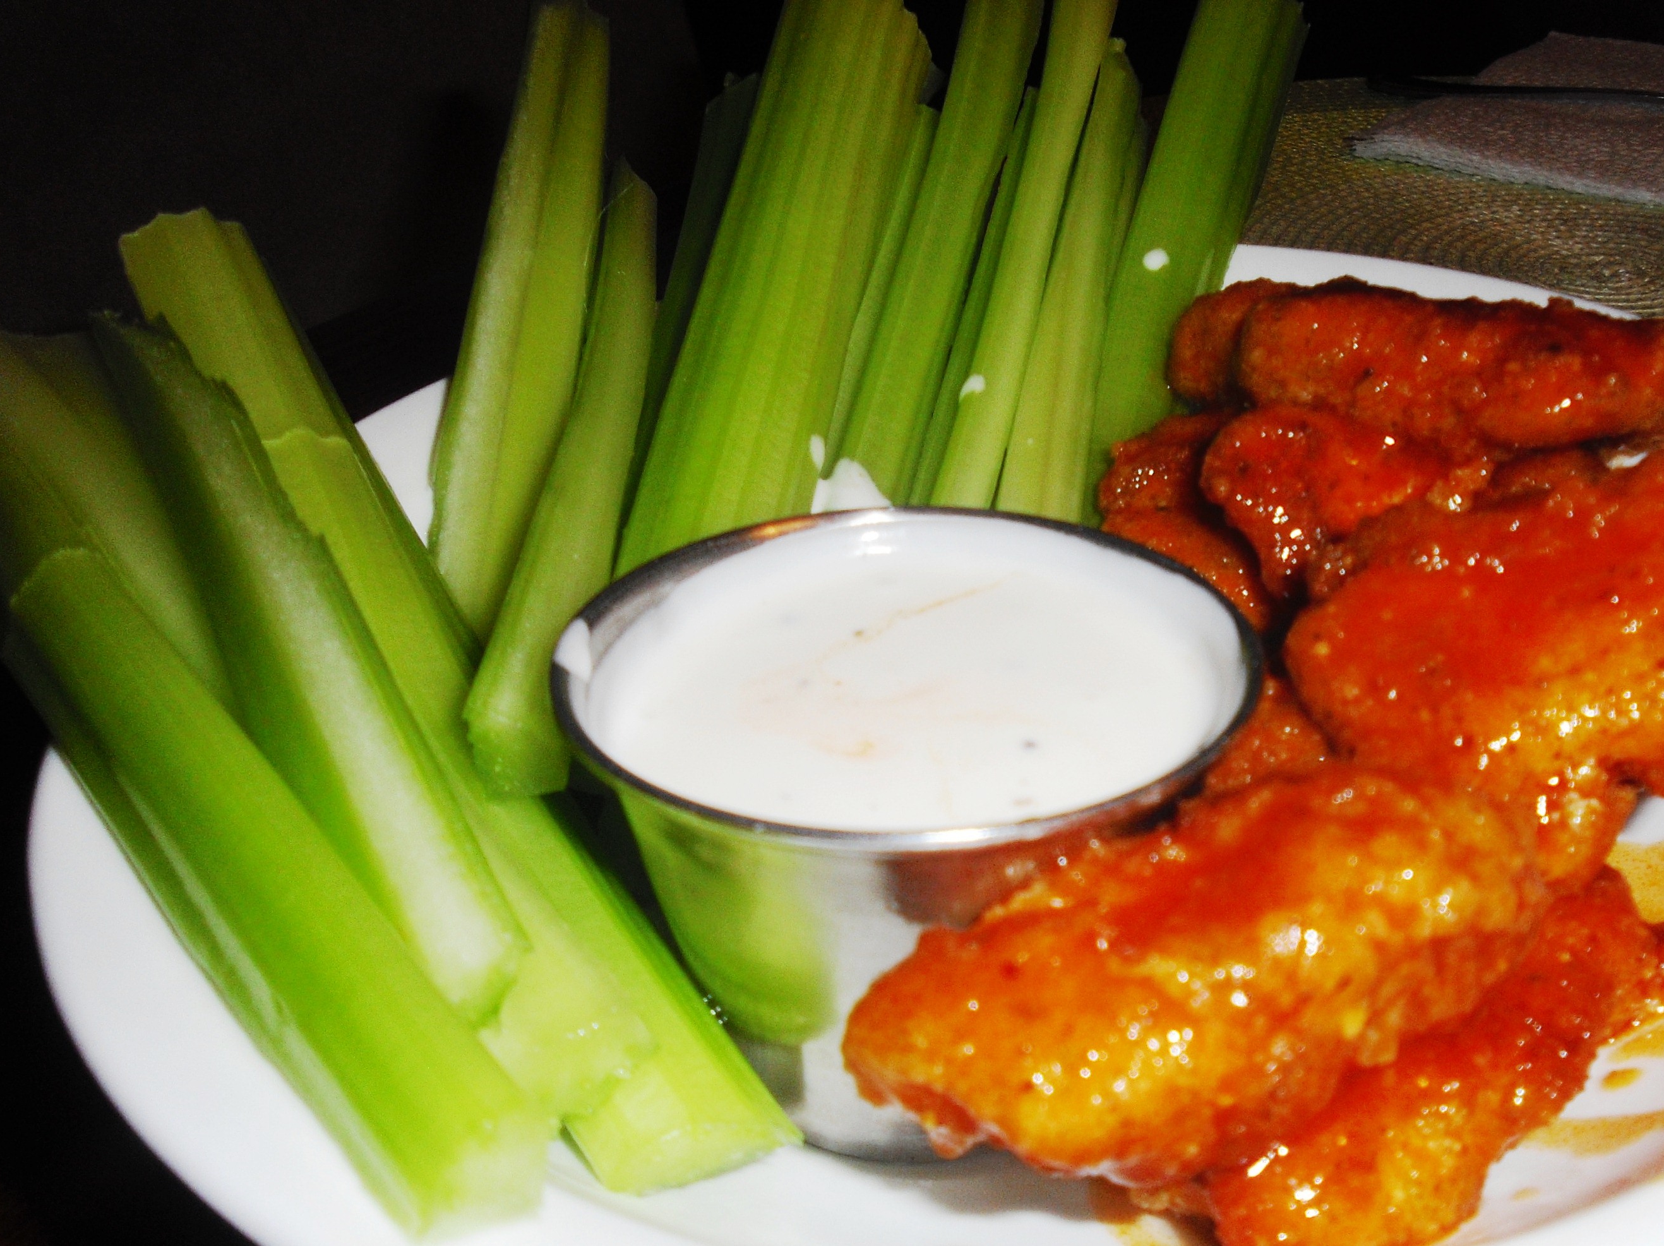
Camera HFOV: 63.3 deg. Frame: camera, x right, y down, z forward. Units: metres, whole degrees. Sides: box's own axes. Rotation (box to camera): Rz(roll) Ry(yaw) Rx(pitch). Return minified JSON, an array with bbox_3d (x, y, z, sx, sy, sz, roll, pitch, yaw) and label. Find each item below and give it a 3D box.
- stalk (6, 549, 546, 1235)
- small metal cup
[{"bbox_3d":[-0.064,0.024,0.145,0.099,0.011,0.013,38,30,31],"label":"stalk"},{"bbox_3d":[0.007,0.022,0.133,0.062,0.045,0.062,-2,27,1],"label":"small metal cup"}]

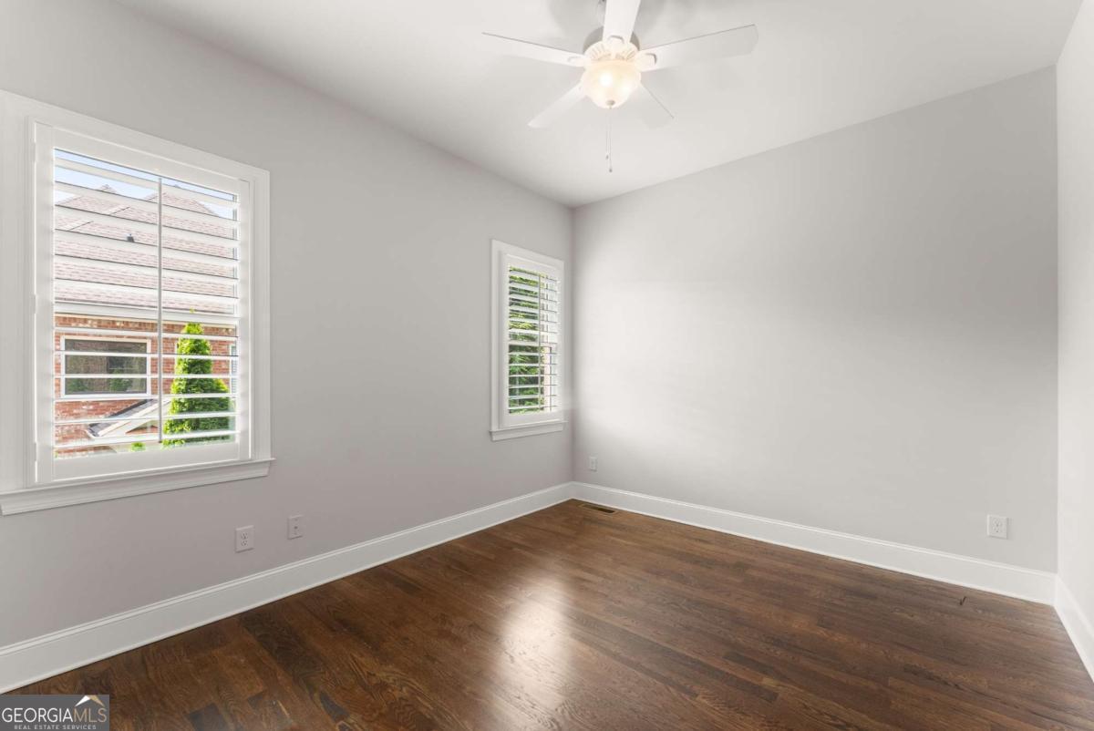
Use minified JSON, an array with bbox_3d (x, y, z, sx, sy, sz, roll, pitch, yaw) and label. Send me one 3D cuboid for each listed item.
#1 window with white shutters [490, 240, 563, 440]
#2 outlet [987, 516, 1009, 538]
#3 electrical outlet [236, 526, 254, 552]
[{"bbox_3d":[-0.145,-0.183,3.621,0.090,1.555,0.860,-1,-1,42],"label":"window with white shutters"},{"bbox_3d":[2.421,0.869,2.287,0.073,0.116,0.010,-1,-1,39],"label":"outlet"},{"bbox_3d":[-1.505,0.868,2.128,0.010,0.116,0.073,-1,-1,42],"label":"electrical outlet"}]

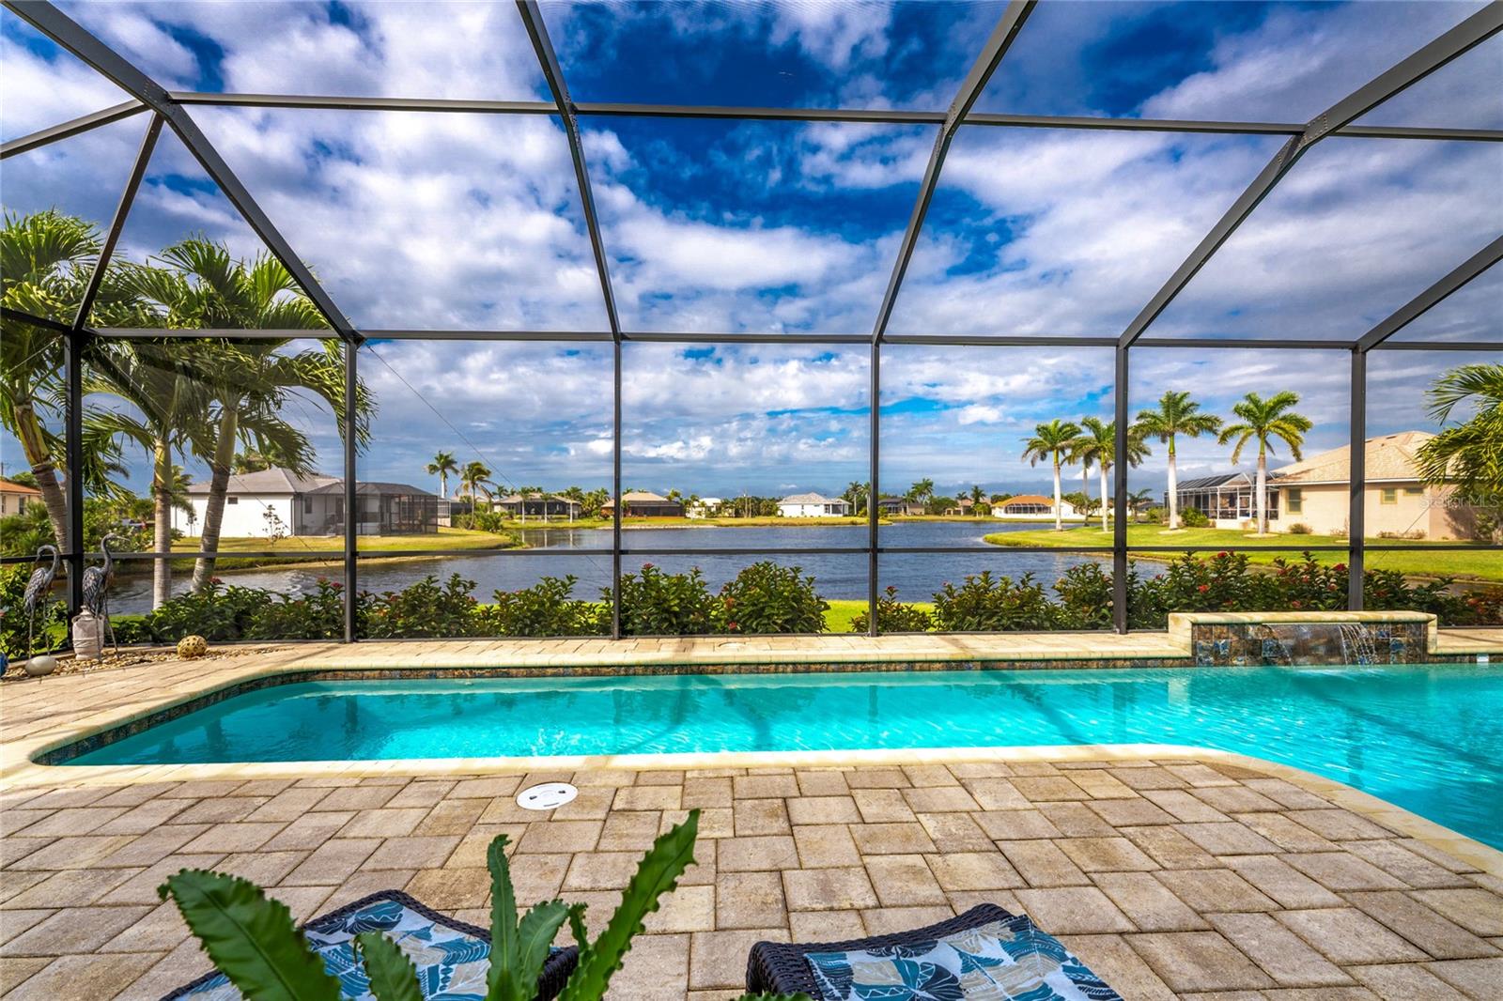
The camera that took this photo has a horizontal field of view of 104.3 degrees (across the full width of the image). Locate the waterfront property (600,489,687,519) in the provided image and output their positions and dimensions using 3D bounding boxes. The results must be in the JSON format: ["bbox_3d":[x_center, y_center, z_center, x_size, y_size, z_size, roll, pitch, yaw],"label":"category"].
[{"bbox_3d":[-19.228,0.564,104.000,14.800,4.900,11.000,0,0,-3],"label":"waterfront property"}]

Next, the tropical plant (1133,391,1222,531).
[{"bbox_3d":[31.153,-2.893,43.000,6.400,10.200,6.400,0,0,0],"label":"tropical plant"}]

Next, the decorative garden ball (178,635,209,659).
[{"bbox_3d":[-4.873,1.275,5.100,0.200,0.200,0.200,0,0,0],"label":"decorative garden ball"}]

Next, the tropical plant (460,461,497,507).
[{"bbox_3d":[-25.285,-0.651,54.000,3.400,6.100,3.400,0,0,0],"label":"tropical plant"}]

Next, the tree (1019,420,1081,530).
[{"bbox_3d":[24.485,-2.099,47.500,4.900,9.100,4.900,0,0,0],"label":"tree"}]

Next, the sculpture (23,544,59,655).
[{"bbox_3d":[-5.958,0.866,4.900,0.170,0.990,0.260,0,-1,45],"label":"sculpture"}]

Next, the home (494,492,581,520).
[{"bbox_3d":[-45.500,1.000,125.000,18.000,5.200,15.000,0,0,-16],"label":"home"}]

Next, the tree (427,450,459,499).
[{"bbox_3d":[-40.092,-2.137,76.000,3.800,8.600,3.800,0,0,0],"label":"tree"}]

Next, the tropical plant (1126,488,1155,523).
[{"bbox_3d":[48.039,0.651,72.000,3.600,4.200,3.600,0,0,0],"label":"tropical plant"}]

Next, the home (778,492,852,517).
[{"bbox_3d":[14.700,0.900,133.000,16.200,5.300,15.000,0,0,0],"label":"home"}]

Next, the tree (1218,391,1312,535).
[{"bbox_3d":[29.650,-2.172,33.800,4.300,8.400,4.300,0,0,0],"label":"tree"}]

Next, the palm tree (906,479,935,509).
[{"bbox_3d":[41.526,-0.862,143.000,6.300,8.400,6.300,0,0,0],"label":"palm tree"}]

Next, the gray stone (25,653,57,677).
[{"bbox_3d":[-5.770,1.345,4.750,0.175,0.150,0.165,0,0,0],"label":"gray stone"}]

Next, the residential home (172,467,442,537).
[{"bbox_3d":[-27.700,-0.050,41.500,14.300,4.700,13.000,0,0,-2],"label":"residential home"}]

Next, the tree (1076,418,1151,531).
[{"bbox_3d":[25.729,-1.834,41.500,4.700,8.100,4.700,0,0,0],"label":"tree"}]

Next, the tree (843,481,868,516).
[{"bbox_3d":[23.967,-0.404,134.000,5.600,8.300,5.600,0,0,0],"label":"tree"}]

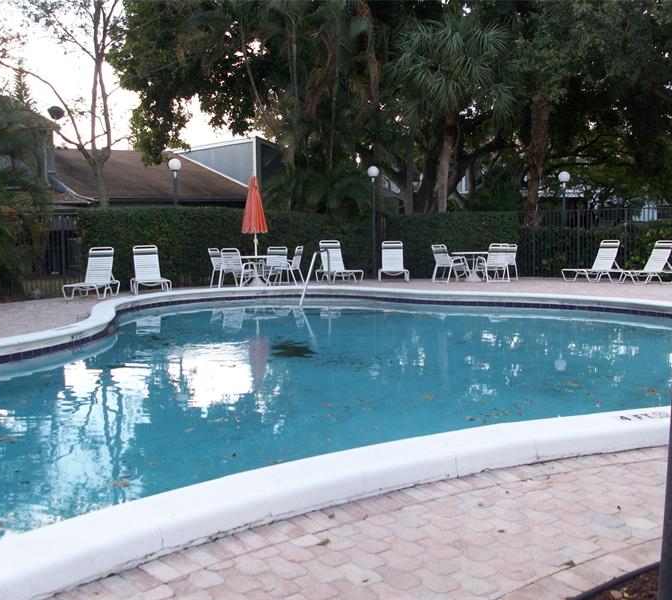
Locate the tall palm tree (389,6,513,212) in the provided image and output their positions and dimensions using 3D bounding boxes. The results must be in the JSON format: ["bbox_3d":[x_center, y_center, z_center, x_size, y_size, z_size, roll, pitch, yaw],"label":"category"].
[{"bbox_3d":[3.340,-4.656,23.138,3.450,7.650,3.400,-1,6,0],"label":"tall palm tree"}]

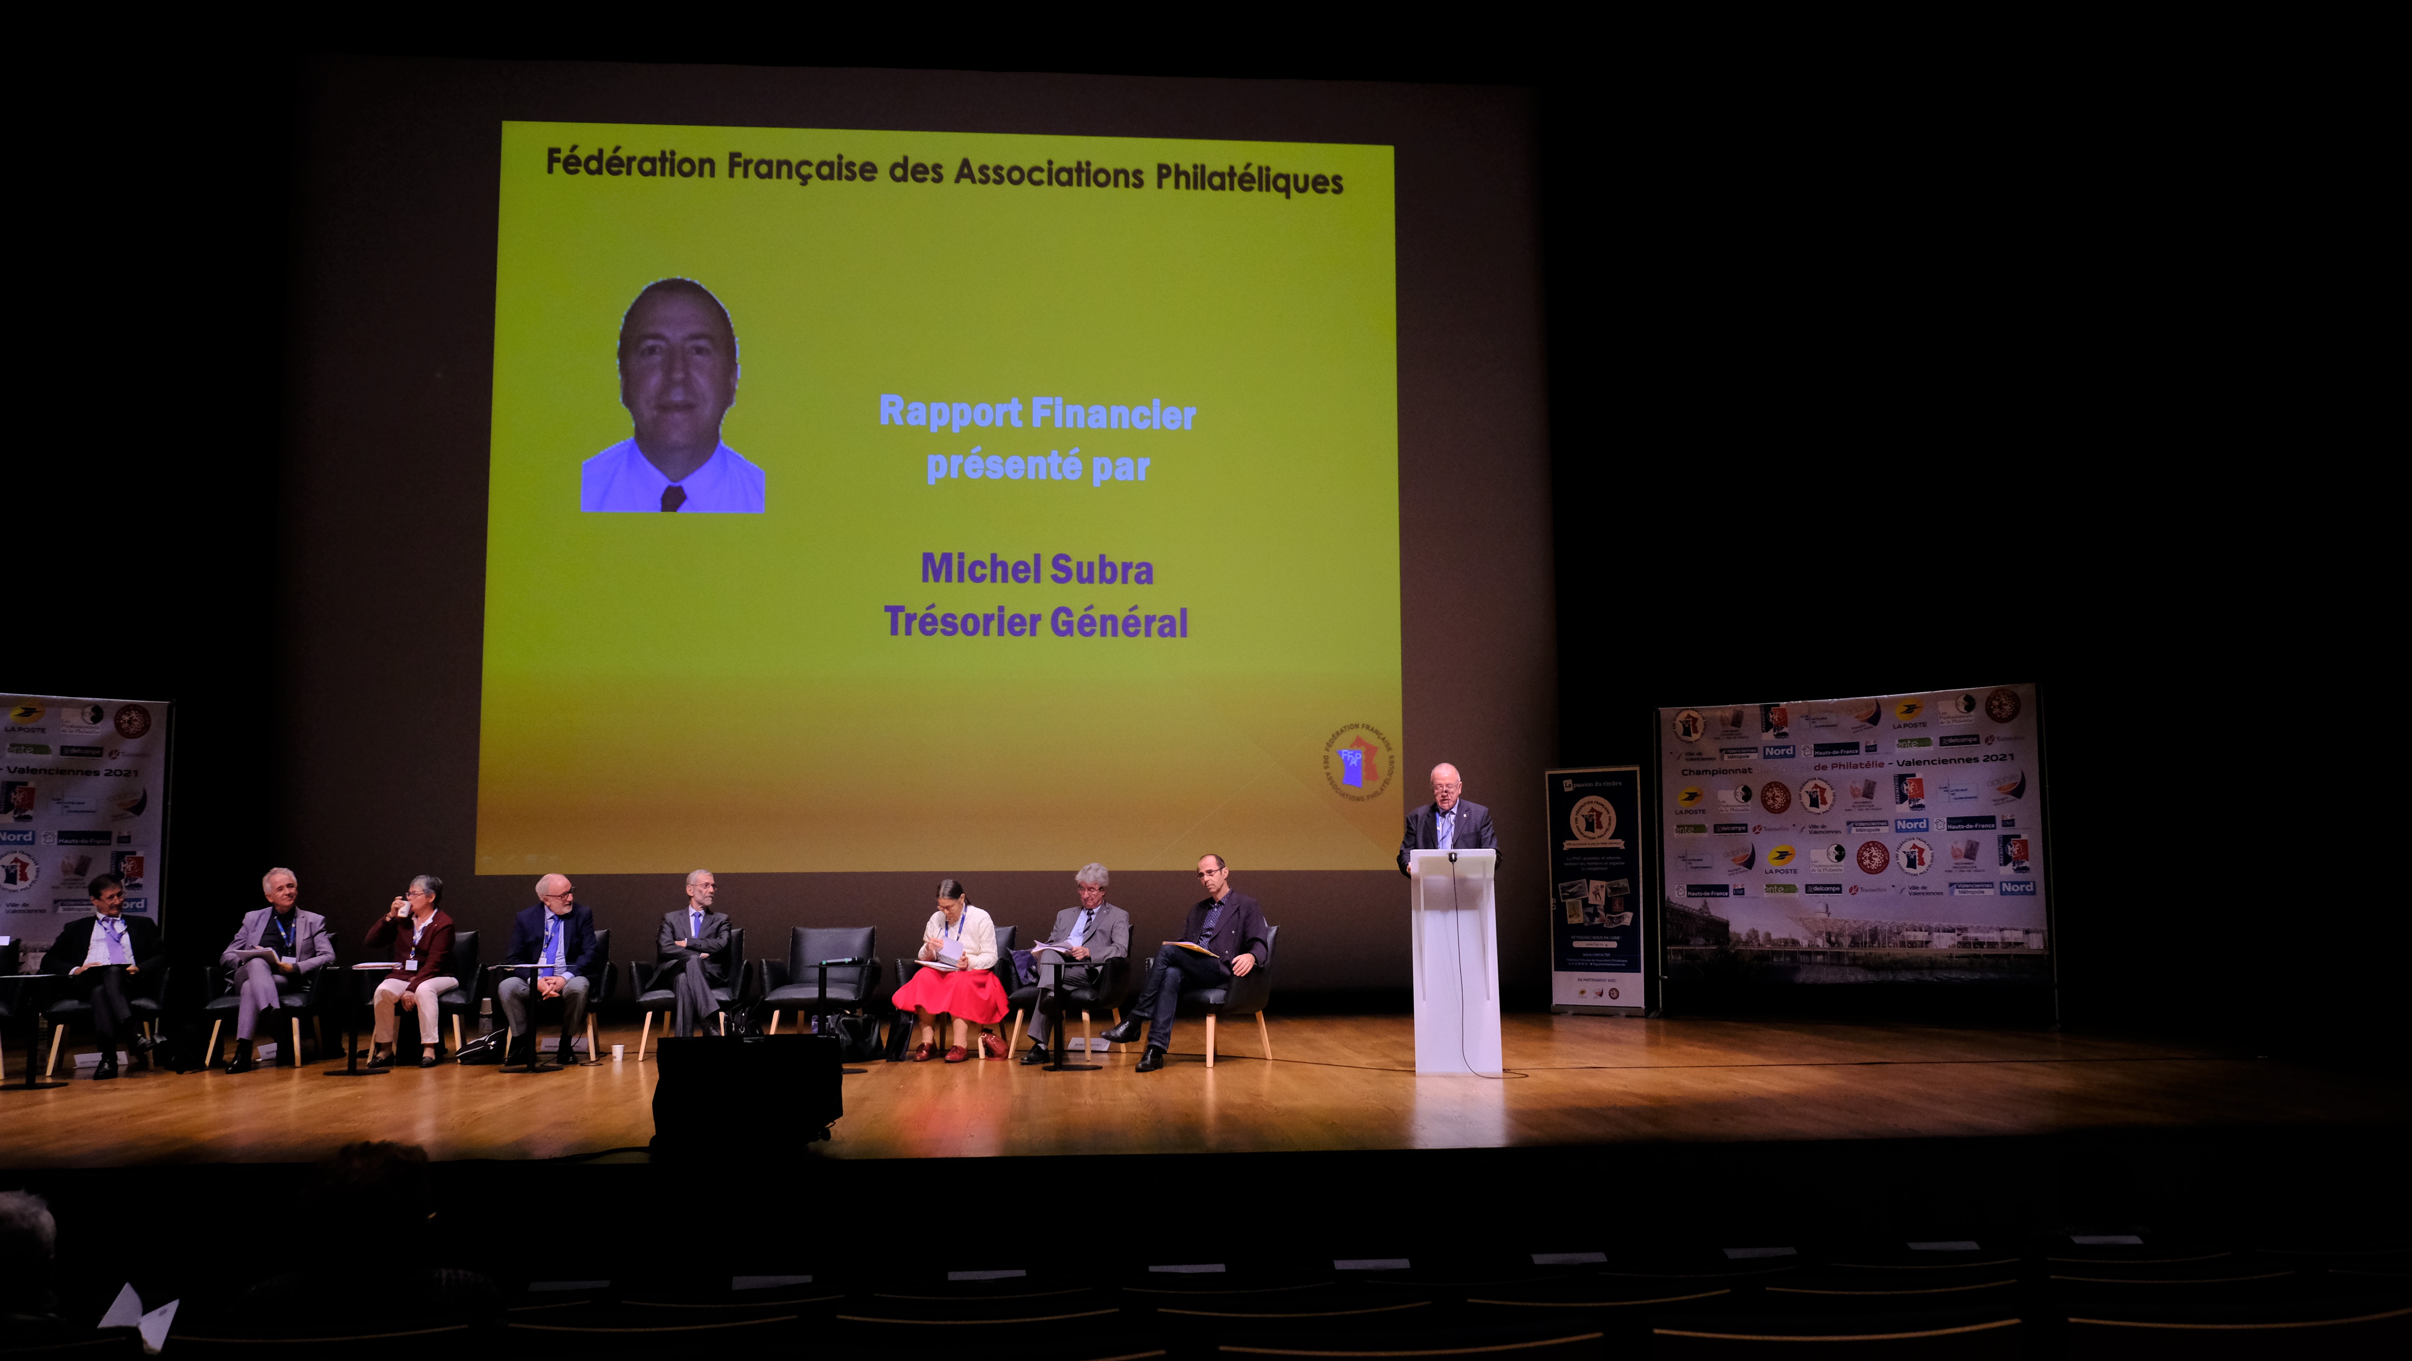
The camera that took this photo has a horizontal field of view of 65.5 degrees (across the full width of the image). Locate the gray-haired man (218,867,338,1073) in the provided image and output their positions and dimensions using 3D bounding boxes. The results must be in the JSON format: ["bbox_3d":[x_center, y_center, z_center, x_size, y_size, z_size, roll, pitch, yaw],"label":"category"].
[{"bbox_3d":[-5.791,1.792,11.784,0.600,1.230,0.860,0,-6,-6],"label":"gray-haired man"}]

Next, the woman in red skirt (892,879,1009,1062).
[{"bbox_3d":[-1.616,1.792,11.810,0.650,1.130,0.820,-1,-6,9],"label":"woman in red skirt"}]

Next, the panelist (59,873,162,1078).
[{"bbox_3d":[-6.515,1.731,11.205,0.620,1.190,0.850,3,-7,-25],"label":"panelist"}]

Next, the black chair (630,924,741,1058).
[{"bbox_3d":[-3.245,1.981,11.908,0.680,0.800,0.660,0,-6,-3],"label":"black chair"}]

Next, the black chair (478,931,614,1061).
[{"bbox_3d":[-4.196,2.045,12.203,0.700,0.800,0.680,0,-6,-7],"label":"black chair"}]

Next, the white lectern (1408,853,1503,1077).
[{"bbox_3d":[1.446,1.640,11.006,0.480,1.280,0.420,0,-6,0],"label":"white lectern"}]

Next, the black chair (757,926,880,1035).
[{"bbox_3d":[-2.450,1.973,11.897,0.680,0.800,0.660,-1,-6,2],"label":"black chair"}]

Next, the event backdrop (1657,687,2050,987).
[{"bbox_3d":[4.947,1.240,14.610,2.930,2.230,0.050,-4,-7,32],"label":"event backdrop"}]

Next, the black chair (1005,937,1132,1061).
[{"bbox_3d":[-0.862,1.941,11.715,0.680,0.800,0.660,-2,-7,18],"label":"black chair"}]

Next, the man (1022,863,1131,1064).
[{"bbox_3d":[-0.812,1.793,12.010,0.580,1.220,0.860,-3,-7,22],"label":"man"}]

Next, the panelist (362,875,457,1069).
[{"bbox_3d":[-4.962,1.791,11.757,0.580,1.170,0.800,1,-6,-10],"label":"panelist"}]

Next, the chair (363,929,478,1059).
[{"bbox_3d":[-5.019,2.048,12.190,0.700,0.800,0.680,1,-6,-8],"label":"chair"}]

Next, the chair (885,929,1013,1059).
[{"bbox_3d":[-1.618,1.974,11.957,0.680,0.800,0.660,-2,-6,11],"label":"chair"}]

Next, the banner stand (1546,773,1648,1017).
[{"bbox_3d":[3.273,1.750,15.594,0.820,2.040,0.200,-4,-7,32],"label":"banner stand"}]

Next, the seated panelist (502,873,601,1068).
[{"bbox_3d":[-4.144,1.825,11.986,0.550,1.190,0.820,1,-6,-9],"label":"seated panelist"}]

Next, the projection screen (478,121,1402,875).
[{"bbox_3d":[-2.159,-1.577,15.991,7.695,6.403,0.050,0,-6,-4],"label":"projection screen"}]

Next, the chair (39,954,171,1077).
[{"bbox_3d":[-6.646,1.946,11.361,0.680,0.800,0.660,3,-7,-28],"label":"chair"}]

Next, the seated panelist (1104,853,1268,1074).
[{"bbox_3d":[-0.142,1.649,11.172,0.620,1.250,0.950,-5,-8,36],"label":"seated panelist"}]

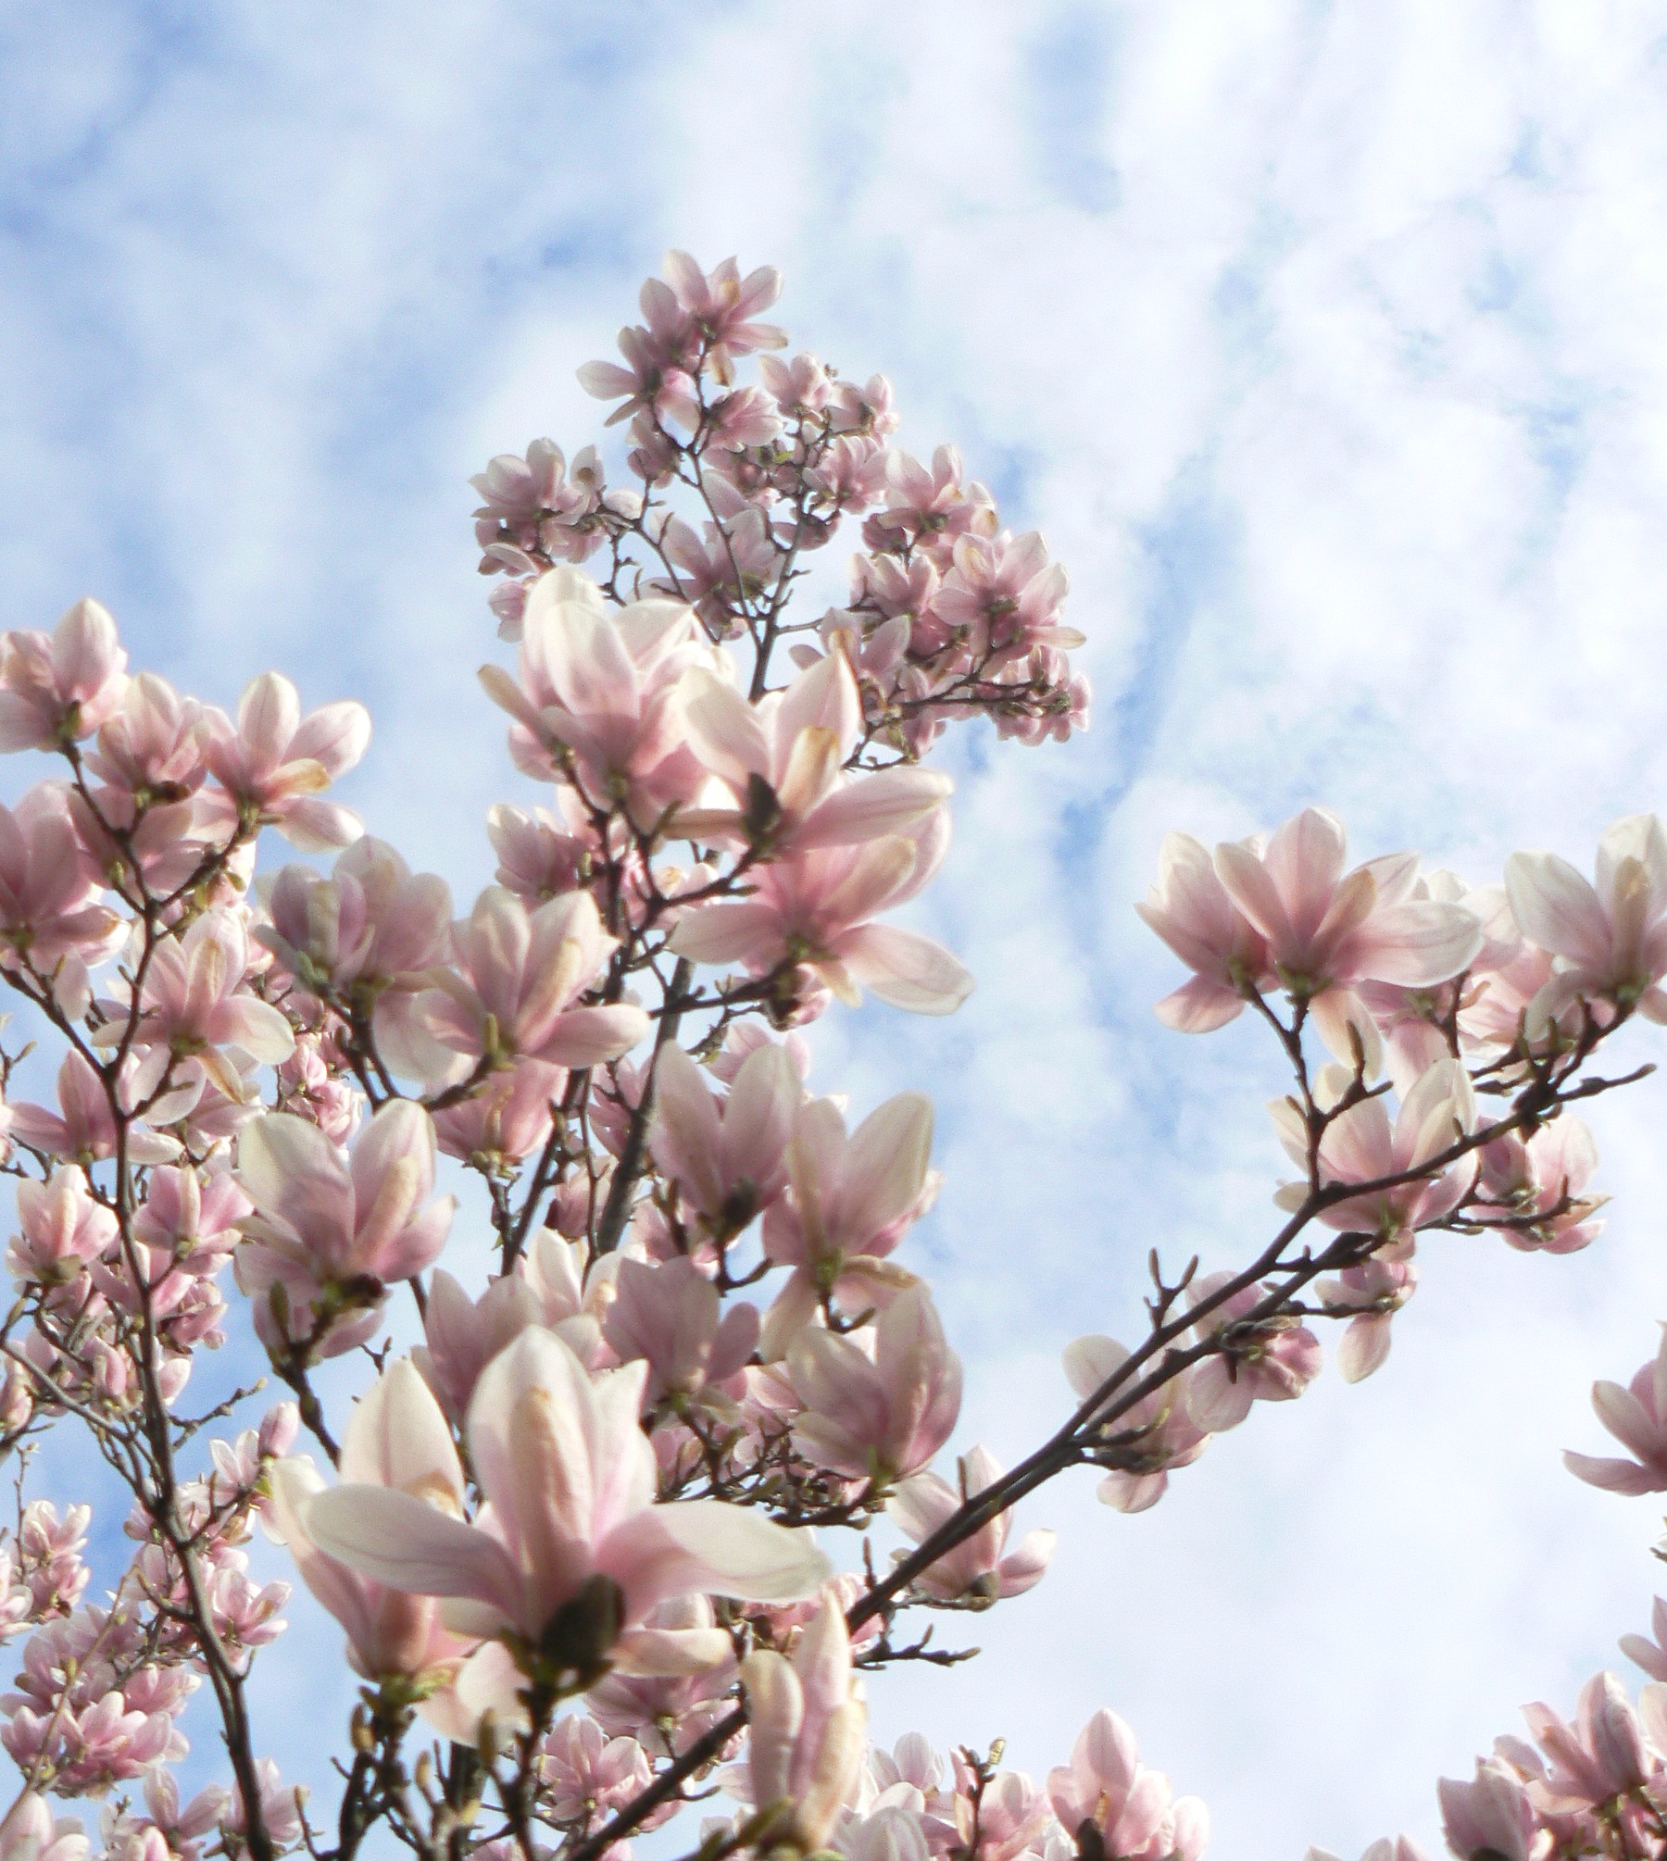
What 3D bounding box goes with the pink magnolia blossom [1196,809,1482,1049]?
[{"bbox_3d":[0.262,0.002,1.200,0.149,0.092,0.130,0,-32,0],"label":"pink magnolia blossom"}]

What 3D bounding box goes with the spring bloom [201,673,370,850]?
[{"bbox_3d":[-0.404,-0.124,1.700,0.124,0.135,0.118,22,-33,-14],"label":"spring bloom"}]

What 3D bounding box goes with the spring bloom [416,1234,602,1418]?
[{"bbox_3d":[-0.195,0.241,1.400,0.114,0.116,0.108,5,-33,-7],"label":"spring bloom"}]

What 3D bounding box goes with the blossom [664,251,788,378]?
[{"bbox_3d":[-0.110,-0.580,2.212,0.130,0.100,0.130,20,-32,-8],"label":"blossom"}]

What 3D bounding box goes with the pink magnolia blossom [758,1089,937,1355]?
[{"bbox_3d":[0.007,0.135,1.070,0.088,0.100,0.090,0,-32,0],"label":"pink magnolia blossom"}]

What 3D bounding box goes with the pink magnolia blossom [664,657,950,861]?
[{"bbox_3d":[-0.011,-0.090,1.200,0.144,0.098,0.123,11,-33,-1],"label":"pink magnolia blossom"}]

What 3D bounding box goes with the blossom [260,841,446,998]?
[{"bbox_3d":[-0.304,-0.001,1.469,0.120,0.090,0.120,5,-26,-12],"label":"blossom"}]

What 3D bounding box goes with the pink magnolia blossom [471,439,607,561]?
[{"bbox_3d":[-0.271,-0.388,2.135,0.130,0.093,0.130,0,-25,-7],"label":"pink magnolia blossom"}]

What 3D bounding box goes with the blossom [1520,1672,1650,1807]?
[{"bbox_3d":[0.586,0.631,1.800,0.101,0.106,0.096,-20,-33,10],"label":"blossom"}]

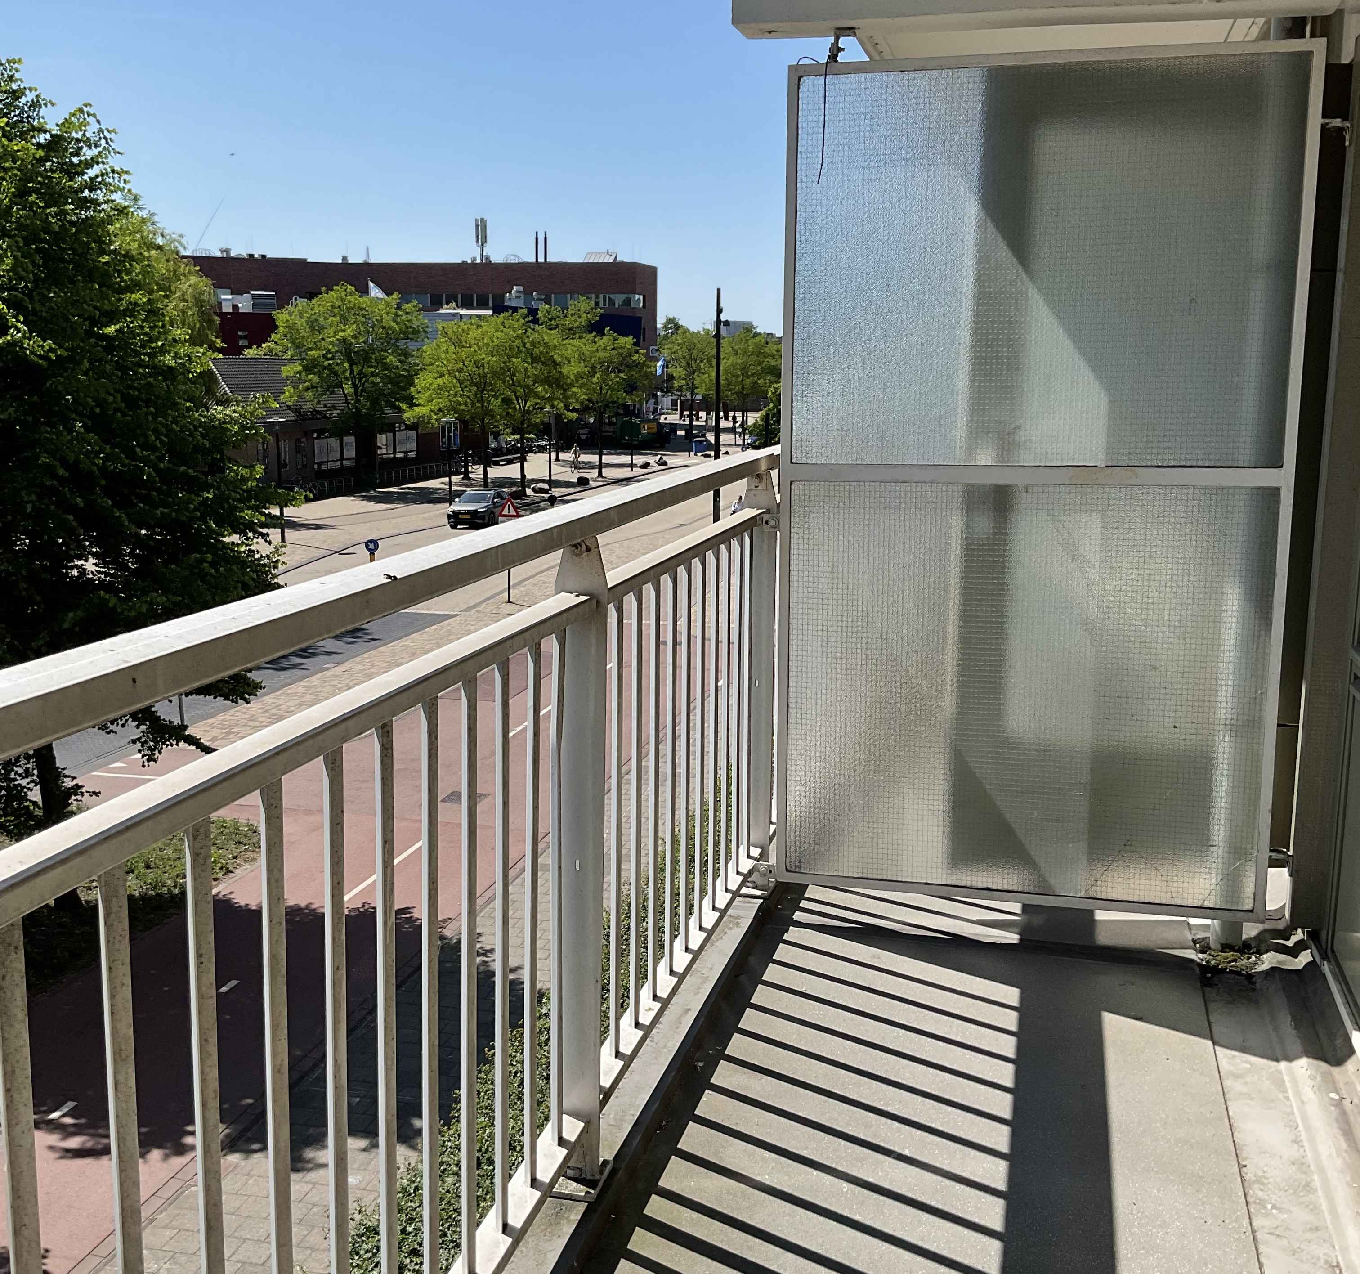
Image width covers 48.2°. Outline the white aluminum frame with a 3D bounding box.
[{"bbox_3d":[0.795,-0.319,3.462,1.134,1.920,0.045,3,10,13],"label":"white aluminum frame"}]

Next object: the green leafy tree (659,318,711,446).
[{"bbox_3d":[0.693,-22.526,135.186,5.050,11.315,5.050,0,10,0],"label":"green leafy tree"}]

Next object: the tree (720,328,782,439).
[{"bbox_3d":[6.189,-22.391,136.839,6.131,10.518,6.131,0,10,0],"label":"tree"}]

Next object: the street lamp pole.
[{"bbox_3d":[1.131,-5.938,46.679,0.220,9.521,0.220,0,10,0],"label":"street lamp pole"}]

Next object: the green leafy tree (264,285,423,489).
[{"bbox_3d":[-19.278,-14.303,87.417,9.304,11.622,9.304,0,10,0],"label":"green leafy tree"}]

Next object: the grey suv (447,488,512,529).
[{"bbox_3d":[-8.982,-5.751,68.046,1.860,1.620,4.550,1,10,6],"label":"grey suv"}]

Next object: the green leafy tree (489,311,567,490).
[{"bbox_3d":[-8.342,-12.849,83.608,5.065,10.176,5.065,0,10,0],"label":"green leafy tree"}]

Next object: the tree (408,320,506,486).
[{"bbox_3d":[-13.084,-13.607,89.084,5.977,9.719,5.977,0,10,0],"label":"tree"}]

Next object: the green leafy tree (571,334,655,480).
[{"bbox_3d":[-4.515,-14.911,97.819,5.651,9.311,5.651,0,10,0],"label":"green leafy tree"}]

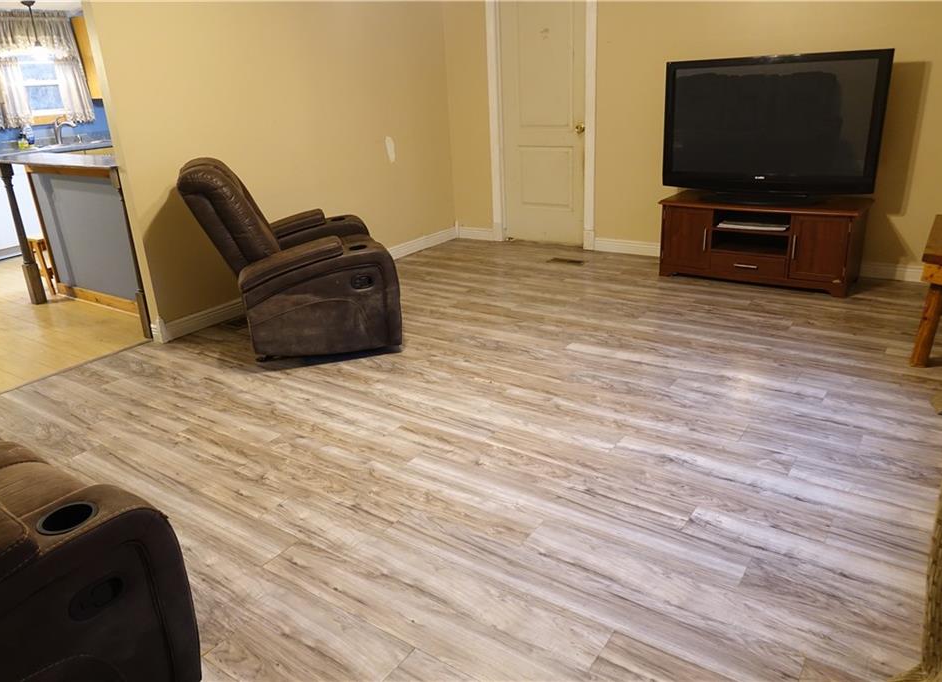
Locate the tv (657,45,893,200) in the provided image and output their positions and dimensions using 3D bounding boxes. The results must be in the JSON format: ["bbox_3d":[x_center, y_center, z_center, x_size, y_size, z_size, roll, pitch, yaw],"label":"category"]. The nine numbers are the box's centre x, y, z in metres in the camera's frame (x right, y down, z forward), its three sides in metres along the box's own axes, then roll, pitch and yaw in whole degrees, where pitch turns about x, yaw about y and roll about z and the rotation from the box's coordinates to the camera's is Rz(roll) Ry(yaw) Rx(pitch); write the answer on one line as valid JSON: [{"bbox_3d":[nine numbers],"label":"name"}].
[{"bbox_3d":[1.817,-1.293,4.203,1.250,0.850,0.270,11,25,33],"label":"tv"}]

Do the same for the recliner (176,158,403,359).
[{"bbox_3d":[-0.989,-0.541,3.805,1.030,0.990,1.020,-7,21,-11],"label":"recliner"}]

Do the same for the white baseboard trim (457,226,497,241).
[{"bbox_3d":[0.038,-0.940,5.964,0.430,0.100,0.020,11,25,33],"label":"white baseboard trim"}]

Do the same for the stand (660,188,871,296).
[{"bbox_3d":[1.844,-0.653,4.403,1.180,0.490,0.488,11,25,33],"label":"stand"}]

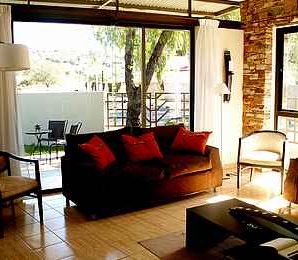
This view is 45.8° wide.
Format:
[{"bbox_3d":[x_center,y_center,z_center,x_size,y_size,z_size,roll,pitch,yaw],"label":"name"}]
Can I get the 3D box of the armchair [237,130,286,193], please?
[{"bbox_3d":[1.562,0.402,4.797,0.581,0.750,0.544,3,9,26],"label":"armchair"}]

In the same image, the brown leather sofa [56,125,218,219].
[{"bbox_3d":[-0.043,0.436,4.417,1.889,0.820,0.816,-6,10,-33],"label":"brown leather sofa"}]

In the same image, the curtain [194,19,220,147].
[{"bbox_3d":[0.939,-0.535,5.593,0.390,2.345,0.132,-5,9,-27],"label":"curtain"}]

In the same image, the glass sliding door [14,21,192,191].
[{"bbox_3d":[-0.474,-0.356,5.013,2.646,2.227,0.096,-5,9,-27],"label":"glass sliding door"}]

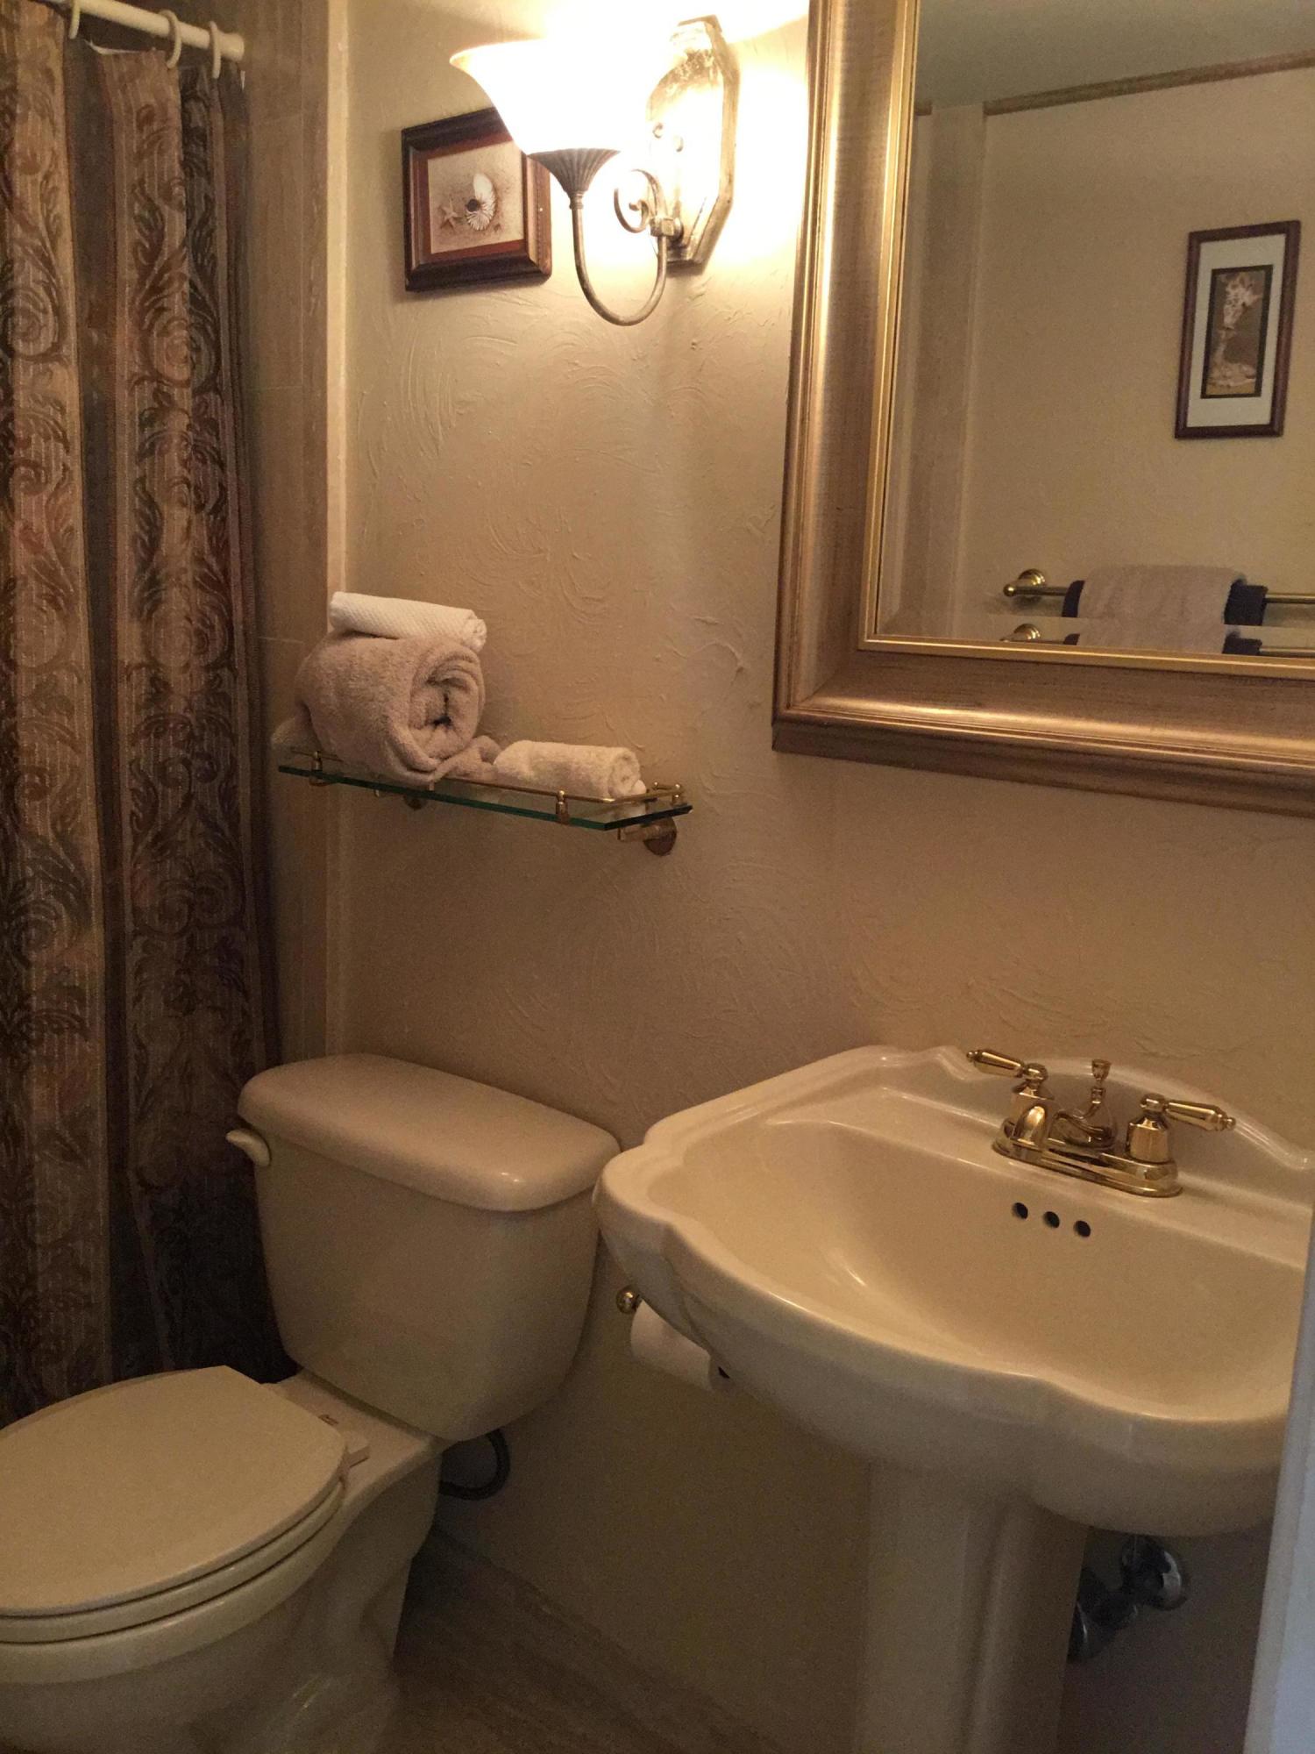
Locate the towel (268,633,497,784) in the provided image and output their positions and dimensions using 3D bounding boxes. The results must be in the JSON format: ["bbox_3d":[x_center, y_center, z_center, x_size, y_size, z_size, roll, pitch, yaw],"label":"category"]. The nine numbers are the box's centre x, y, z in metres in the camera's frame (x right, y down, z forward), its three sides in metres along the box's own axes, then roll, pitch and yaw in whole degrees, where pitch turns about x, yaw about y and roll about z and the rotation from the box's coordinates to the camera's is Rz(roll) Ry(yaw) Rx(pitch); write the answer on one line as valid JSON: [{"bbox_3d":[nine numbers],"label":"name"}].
[{"bbox_3d":[-0.326,-0.205,1.865,0.279,0.164,0.132,12,14,41],"label":"towel"}]

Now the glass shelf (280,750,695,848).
[{"bbox_3d":[-0.214,-0.093,1.786,0.557,0.078,0.130,12,14,41],"label":"glass shelf"}]

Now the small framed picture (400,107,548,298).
[{"bbox_3d":[-0.202,-0.750,1.742,0.224,0.172,0.029,12,17,41],"label":"small framed picture"}]

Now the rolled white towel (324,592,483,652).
[{"bbox_3d":[-0.293,-0.295,1.831,0.247,0.048,0.051,15,16,40],"label":"rolled white towel"}]

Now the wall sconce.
[{"bbox_3d":[-0.052,-0.671,1.460,0.202,0.294,0.267,12,14,41],"label":"wall sconce"}]

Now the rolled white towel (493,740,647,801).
[{"bbox_3d":[-0.097,-0.114,1.695,0.198,0.061,0.064,12,14,41],"label":"rolled white towel"}]

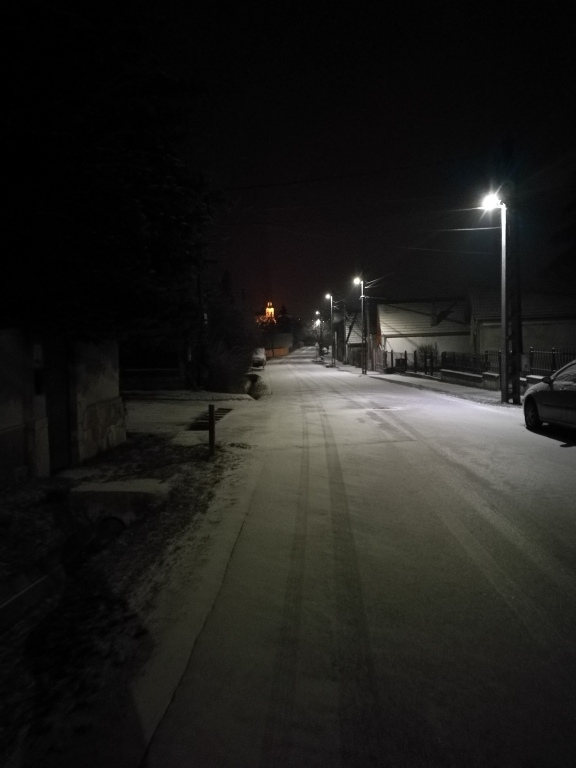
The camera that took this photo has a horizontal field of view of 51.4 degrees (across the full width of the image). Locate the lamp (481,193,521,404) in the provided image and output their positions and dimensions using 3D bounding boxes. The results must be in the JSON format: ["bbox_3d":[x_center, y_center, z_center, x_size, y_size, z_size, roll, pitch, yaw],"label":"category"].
[{"bbox_3d":[6.482,-2.584,18.100,1.200,6.400,0.420,-1,3,-5],"label":"lamp"}]

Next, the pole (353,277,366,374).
[{"bbox_3d":[4.808,-3.906,40.000,1.000,6.500,0.380,-1,3,-5],"label":"pole"}]

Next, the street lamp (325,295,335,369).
[{"bbox_3d":[3.751,-4.868,53.500,0.950,6.600,0.380,-1,3,-5],"label":"street lamp"}]

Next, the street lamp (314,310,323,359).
[{"bbox_3d":[4.074,-6.611,80.000,1.100,6.400,0.400,-1,3,-5],"label":"street lamp"}]

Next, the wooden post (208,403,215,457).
[{"bbox_3d":[-1.162,0.706,9.100,0.090,0.790,0.090,-1,3,0],"label":"wooden post"}]

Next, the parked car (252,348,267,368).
[{"bbox_3d":[-2.438,-2.107,49.500,1.750,1.580,4.200,-1,3,-3],"label":"parked car"}]

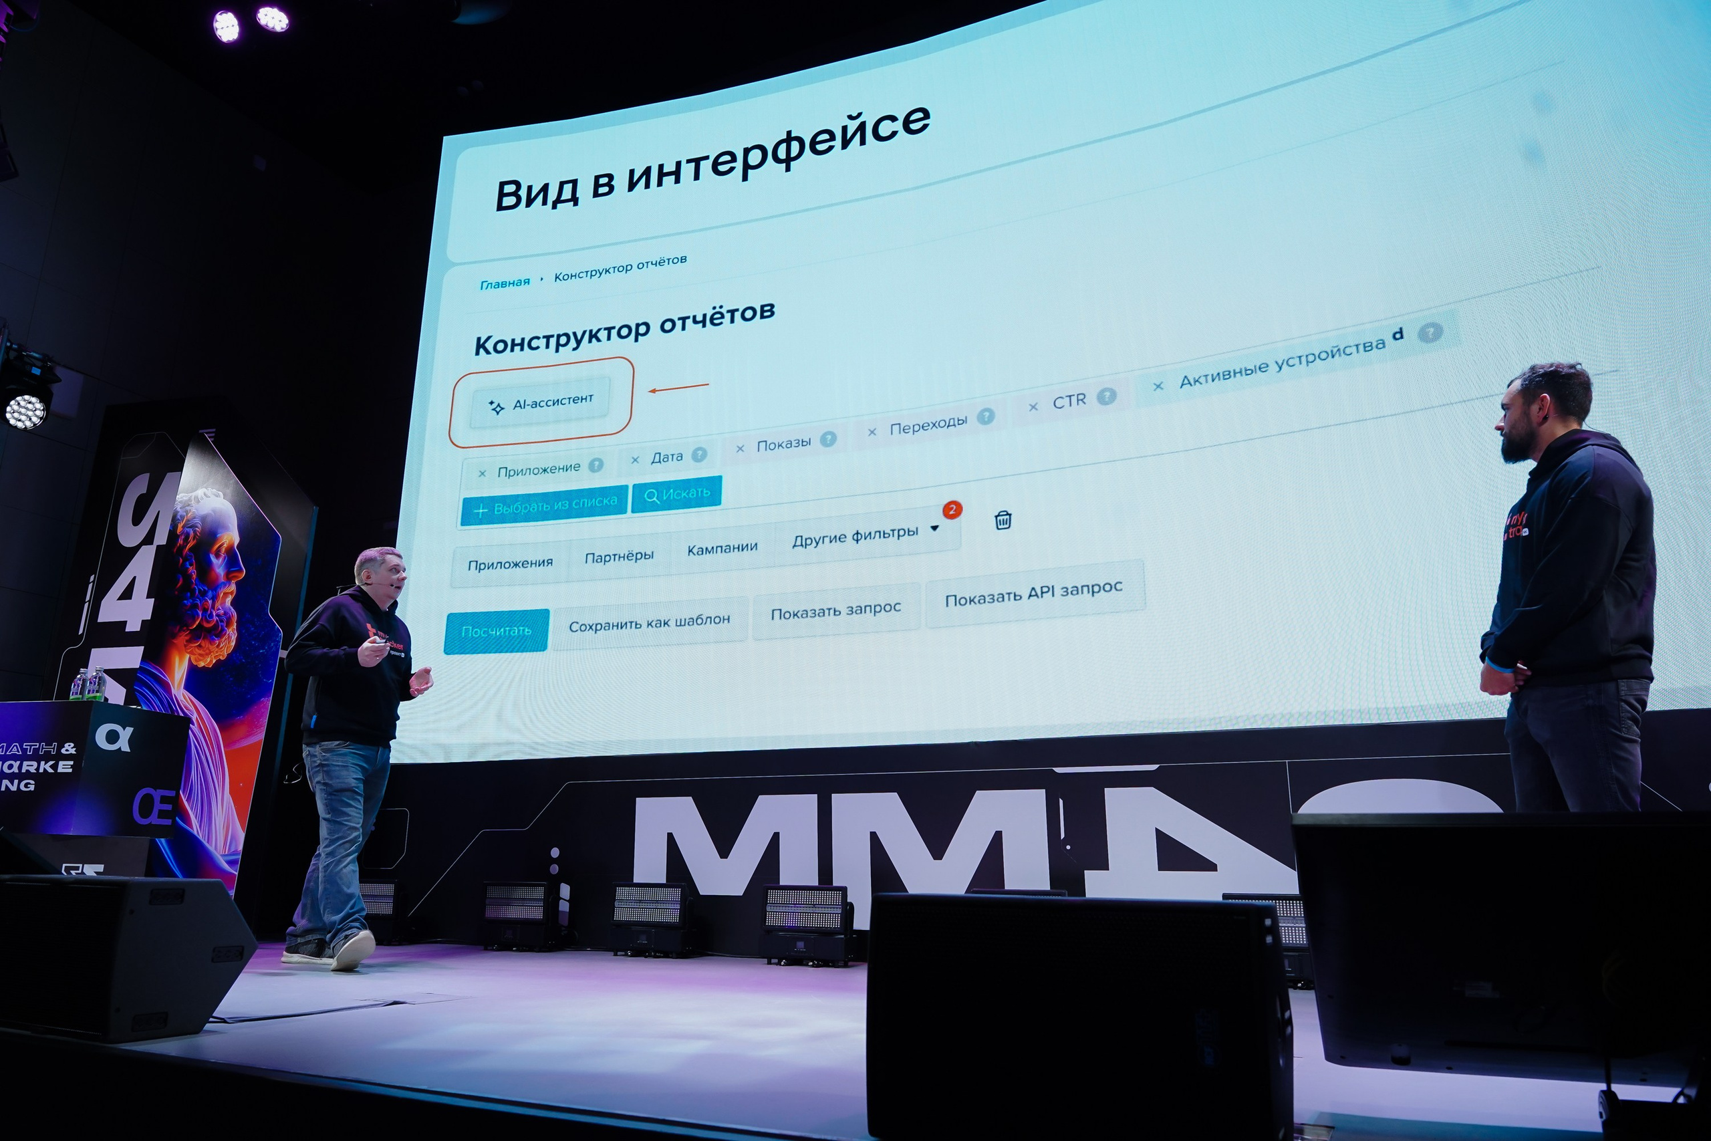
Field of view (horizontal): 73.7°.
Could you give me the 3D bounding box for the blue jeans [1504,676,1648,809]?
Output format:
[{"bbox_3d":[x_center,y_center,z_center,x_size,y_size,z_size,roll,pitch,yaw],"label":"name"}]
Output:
[{"bbox_3d":[1.829,0.665,2.817,0.290,0.930,0.410,-3,-13,8],"label":"blue jeans"}]

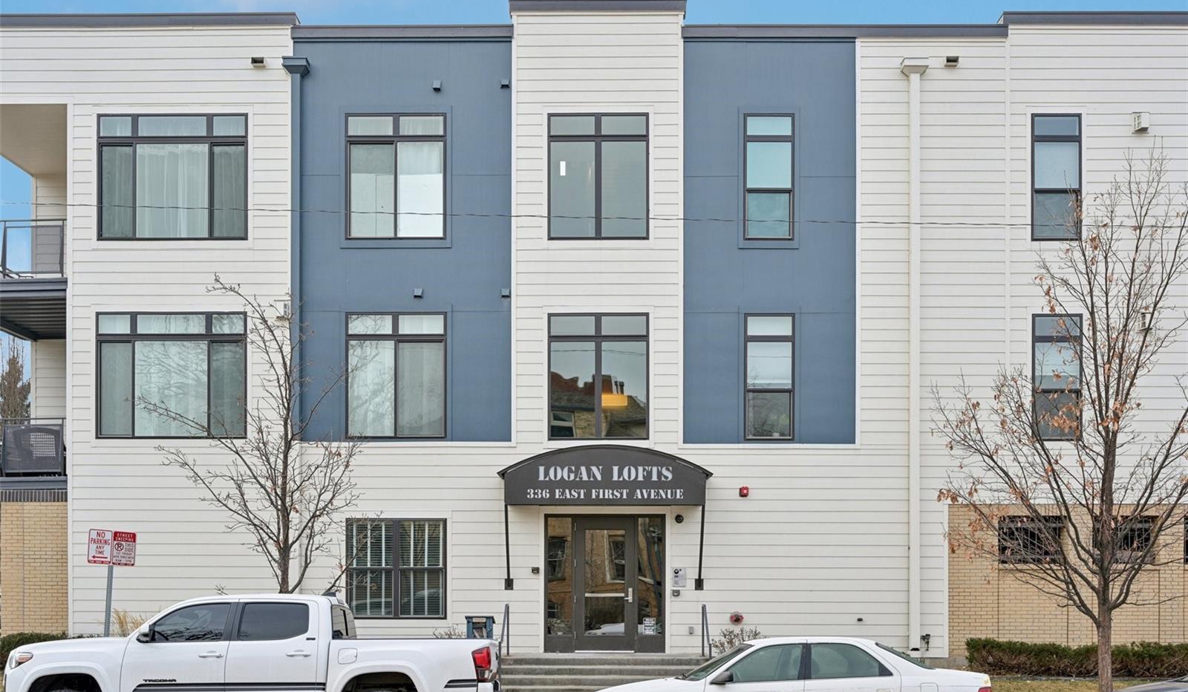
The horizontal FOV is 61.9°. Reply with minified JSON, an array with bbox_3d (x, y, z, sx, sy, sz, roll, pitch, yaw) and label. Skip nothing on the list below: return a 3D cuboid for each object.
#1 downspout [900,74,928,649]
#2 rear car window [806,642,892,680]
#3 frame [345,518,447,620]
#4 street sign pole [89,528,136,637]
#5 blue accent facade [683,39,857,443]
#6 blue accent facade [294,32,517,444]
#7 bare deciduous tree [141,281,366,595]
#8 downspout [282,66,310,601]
[{"bbox_3d":[5.690,0.170,17.540,0.440,10.500,0.220,0,0,0],"label":"downspout"},{"bbox_3d":[2.765,3.405,10.700,0.930,0.410,0.100,0,-9,0],"label":"rear car window"},{"bbox_3d":[-3.526,3.970,17.650,1.771,1.787,0.130,0,0,0],"label":"frame"},{"bbox_3d":[-6.440,3.700,13.100,0.610,2.600,0.080,3,0,0],"label":"street sign pole"},{"bbox_3d":[3.141,-1.861,17.650,3.071,7.196,0.200,0,0,0],"label":"blue accent facade"},{"bbox_3d":[-3.406,-1.898,17.650,3.915,7.188,0.200,0,0,0],"label":"blue accent facade"},{"bbox_3d":[-5.480,2.150,16.000,3.500,6.400,3.000,0,0,0],"label":"bare deciduous tree"},{"bbox_3d":[-5.270,0.120,17.540,0.440,10.400,0.220,0,0,0],"label":"downspout"}]

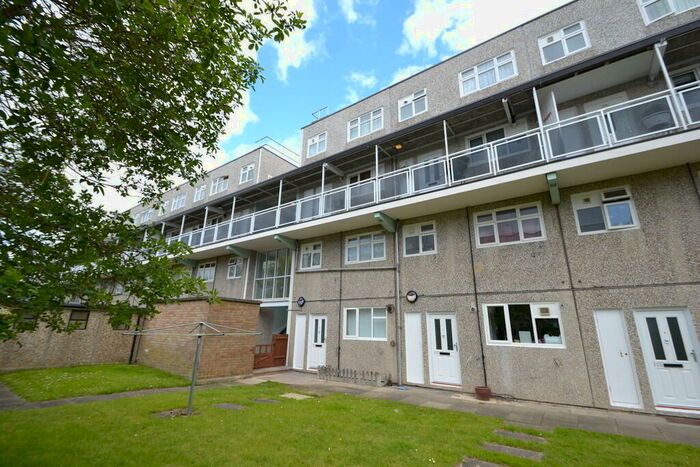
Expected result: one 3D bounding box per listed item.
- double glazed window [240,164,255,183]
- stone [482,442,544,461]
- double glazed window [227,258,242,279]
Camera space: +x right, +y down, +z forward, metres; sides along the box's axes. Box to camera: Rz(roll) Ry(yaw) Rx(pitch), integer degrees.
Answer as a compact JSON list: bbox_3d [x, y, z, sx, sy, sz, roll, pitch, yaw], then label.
[{"bbox_3d":[-5.644,-3.300,16.128,1.100,1.040,0.100,-10,-20,31],"label":"double glazed window"},{"bbox_3d":[2.369,3.197,4.260,0.760,0.050,0.360,-10,-20,31],"label":"stone"},{"bbox_3d":[-5.716,1.720,14.586,1.100,1.060,0.100,-10,-20,31],"label":"double glazed window"}]

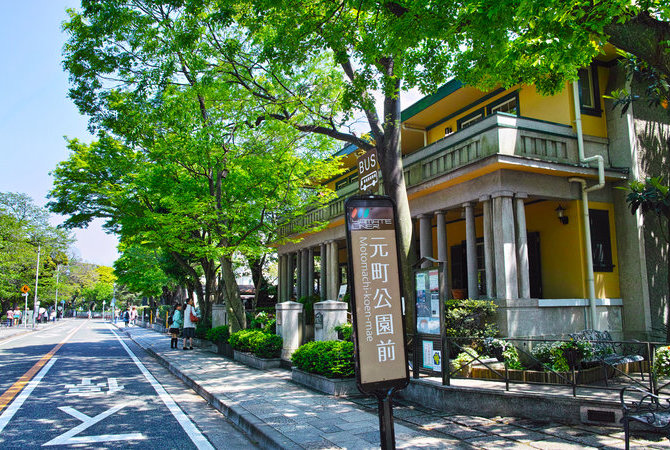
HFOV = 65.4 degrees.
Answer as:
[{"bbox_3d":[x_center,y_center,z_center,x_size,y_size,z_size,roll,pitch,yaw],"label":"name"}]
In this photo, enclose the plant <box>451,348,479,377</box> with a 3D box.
[{"bbox_3d":[2.170,2.304,8.753,0.440,0.450,0.440,-4,-9,24],"label":"plant"}]

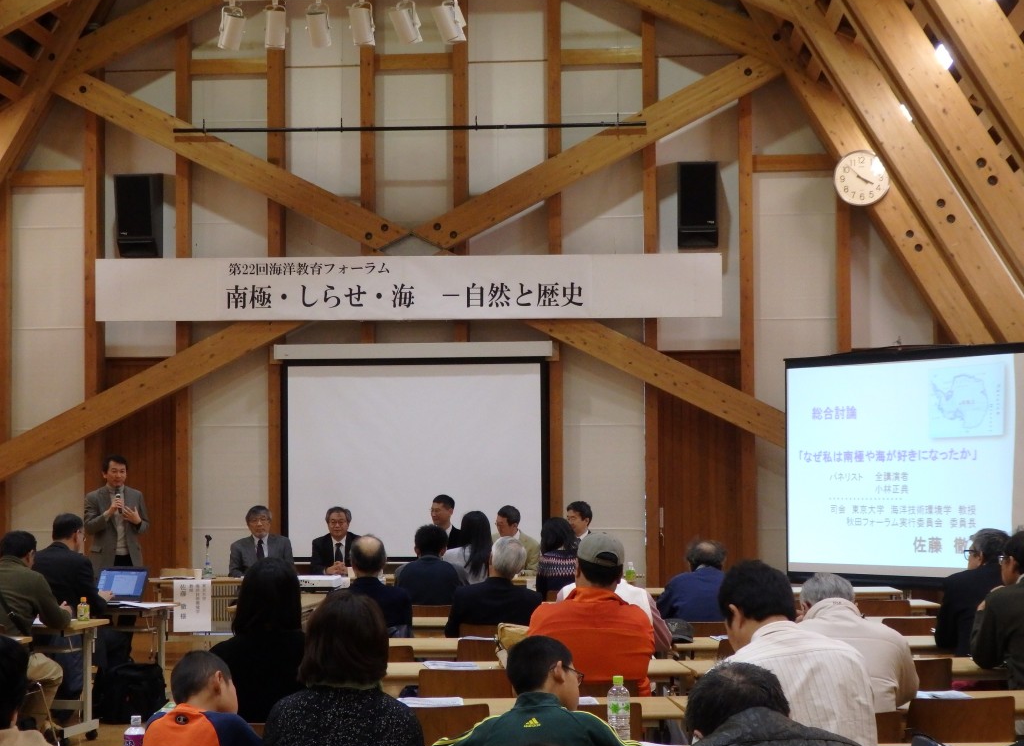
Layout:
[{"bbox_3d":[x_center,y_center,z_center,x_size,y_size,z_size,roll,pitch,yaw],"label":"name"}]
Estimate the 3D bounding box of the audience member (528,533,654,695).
[{"bbox_3d":[0.310,1.260,6.250,0.520,1.270,0.720,0,-3,-3],"label":"audience member"}]

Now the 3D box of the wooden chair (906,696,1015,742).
[{"bbox_3d":[1.505,1.480,5.580,0.420,0.790,0.500,0,-3,-3],"label":"wooden chair"}]

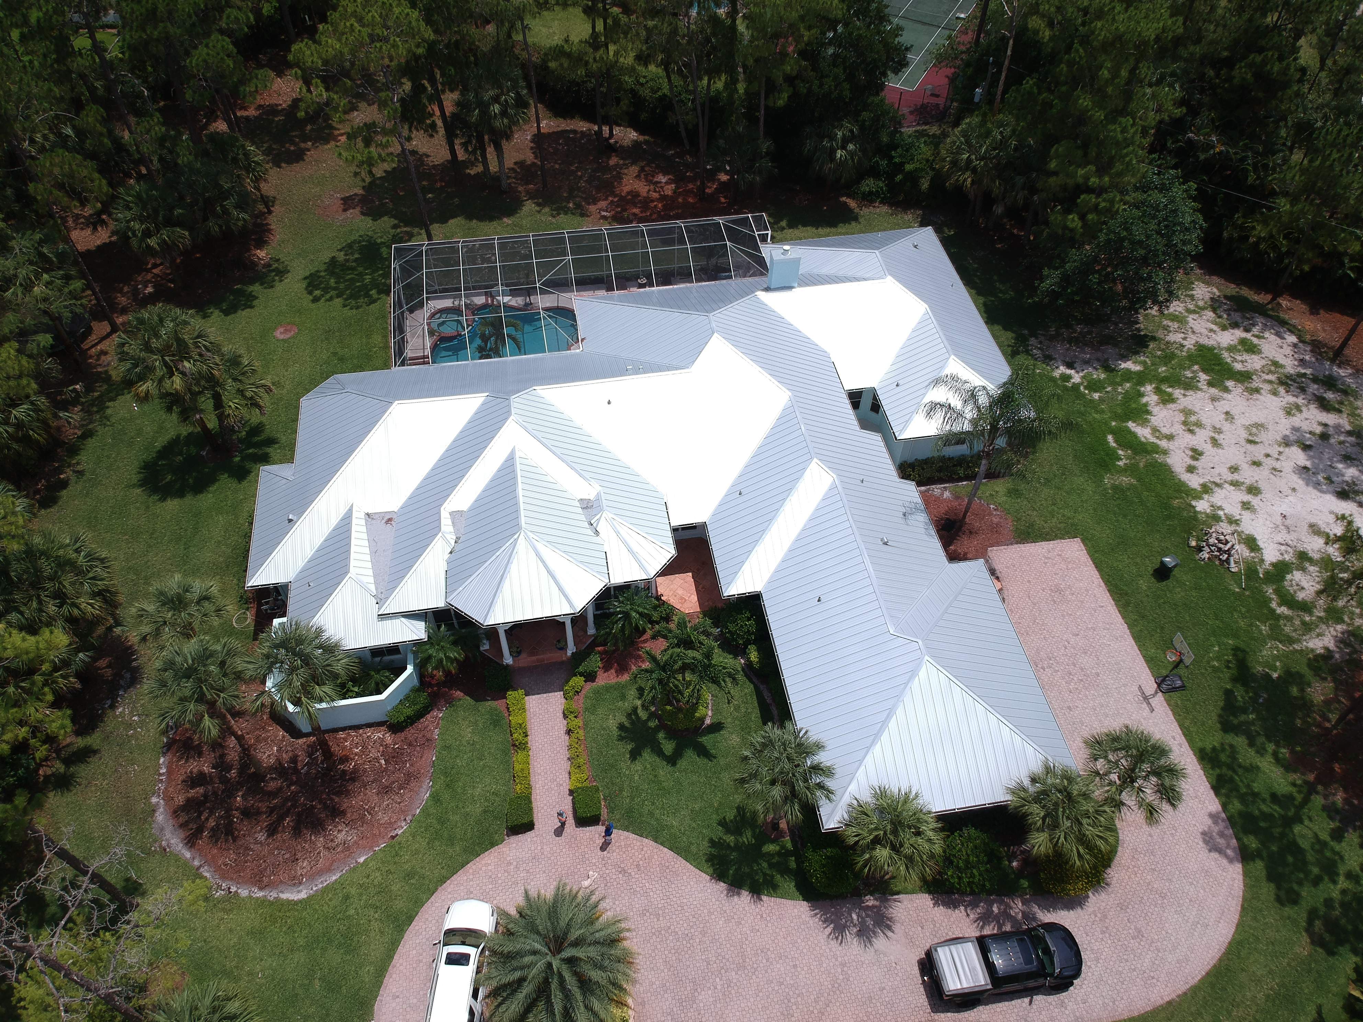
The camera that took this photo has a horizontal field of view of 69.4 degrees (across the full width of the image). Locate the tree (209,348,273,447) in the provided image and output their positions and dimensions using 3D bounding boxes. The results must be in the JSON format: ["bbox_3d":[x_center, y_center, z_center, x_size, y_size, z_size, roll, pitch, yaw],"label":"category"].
[{"bbox_3d":[-22.944,-5.486,51.541,4.000,6.500,3.900,-7,51,-6],"label":"tree"}]

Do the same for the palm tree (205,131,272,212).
[{"bbox_3d":[-28.723,-22.222,65.735,4.200,5.500,4.200,-7,51,-6],"label":"palm tree"}]

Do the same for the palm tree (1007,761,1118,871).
[{"bbox_3d":[14.217,12.460,38.189,3.955,6.582,4.039,-7,51,-7],"label":"palm tree"}]

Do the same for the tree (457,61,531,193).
[{"bbox_3d":[-12.448,-25.668,66.990,4.883,9.342,5.051,-7,51,-7],"label":"tree"}]

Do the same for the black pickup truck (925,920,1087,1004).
[{"bbox_3d":[12.139,16.811,36.836,5.850,1.920,2.080,-7,51,-6],"label":"black pickup truck"}]

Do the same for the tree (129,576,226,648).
[{"bbox_3d":[-20.452,5.795,41.951,3.558,8.023,3.330,-7,51,-7],"label":"tree"}]

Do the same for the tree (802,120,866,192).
[{"bbox_3d":[10.438,-23.880,67.711,4.300,5.400,4.300,-7,51,-6],"label":"tree"}]

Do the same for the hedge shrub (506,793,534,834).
[{"bbox_3d":[-6.691,12.718,41.212,1.080,0.870,1.200,-7,51,-7],"label":"hedge shrub"}]

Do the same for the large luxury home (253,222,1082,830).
[{"bbox_3d":[-0.912,-3.109,49.340,39.800,7.400,40.000,-7,51,-6],"label":"large luxury home"}]

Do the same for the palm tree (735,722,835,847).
[{"bbox_3d":[3.826,11.140,38.456,3.721,7.489,3.723,-7,51,-7],"label":"palm tree"}]

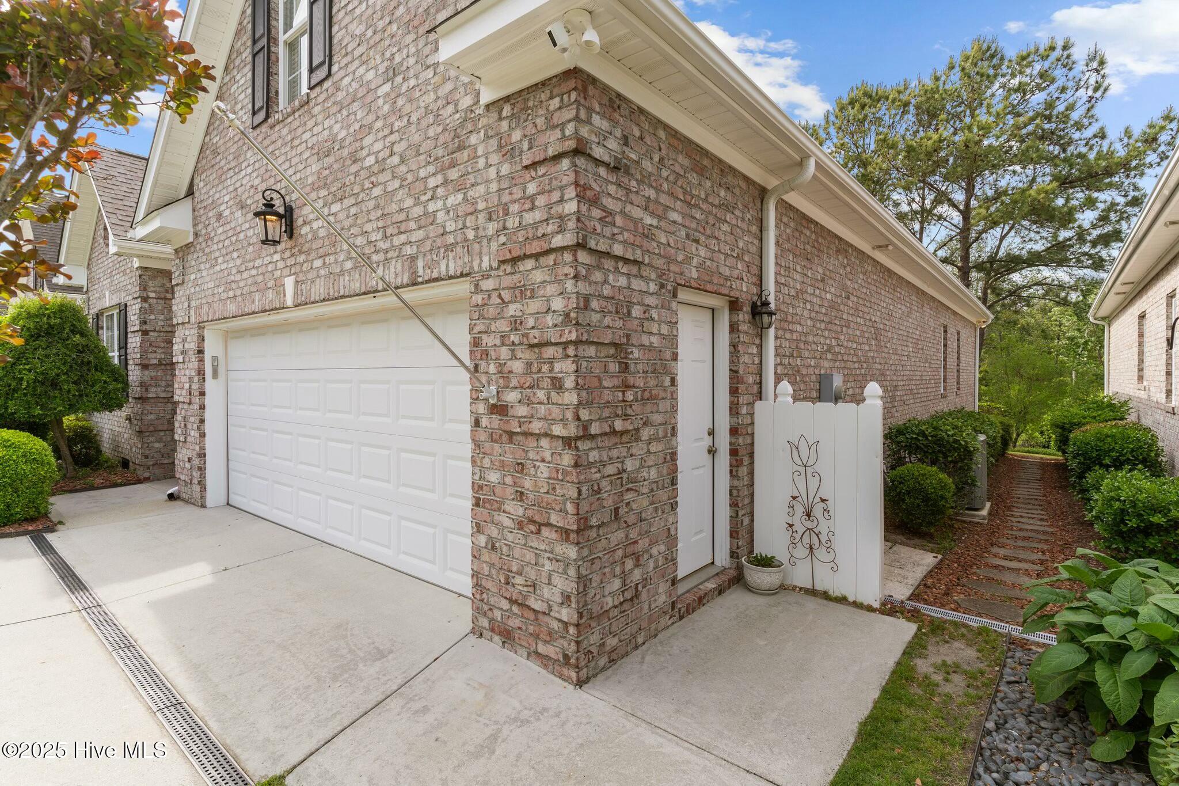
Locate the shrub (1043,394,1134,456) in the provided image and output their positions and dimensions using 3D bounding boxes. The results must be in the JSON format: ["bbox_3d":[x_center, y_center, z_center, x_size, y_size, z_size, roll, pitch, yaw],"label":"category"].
[{"bbox_3d":[10.105,0.648,11.324,1.350,1.250,1.300,1,2,40],"label":"shrub"}]

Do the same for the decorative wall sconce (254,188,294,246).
[{"bbox_3d":[-2.878,-1.580,5.024,0.240,0.500,0.290,1,2,39],"label":"decorative wall sconce"}]

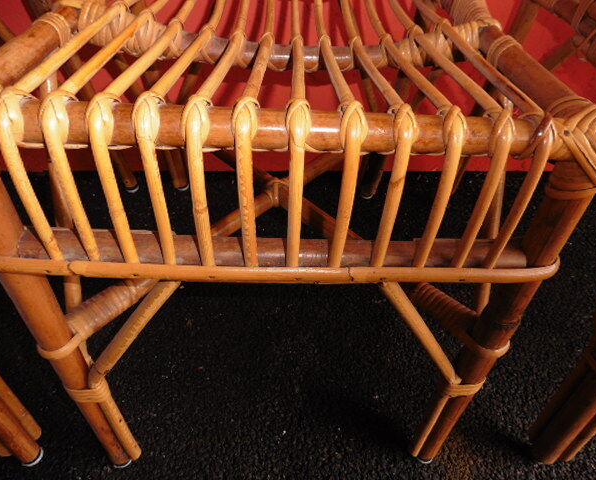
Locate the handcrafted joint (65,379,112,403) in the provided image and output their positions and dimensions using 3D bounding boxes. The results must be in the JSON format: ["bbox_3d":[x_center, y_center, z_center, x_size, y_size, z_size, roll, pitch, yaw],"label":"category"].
[{"bbox_3d":[-0.223,0.161,0.472,0.048,0.021,0.035,1,41,-3],"label":"handcrafted joint"}]

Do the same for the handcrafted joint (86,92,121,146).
[{"bbox_3d":[-0.119,-0.073,0.270,0.021,0.034,0.032,1,41,-3],"label":"handcrafted joint"}]

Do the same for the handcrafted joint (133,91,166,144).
[{"bbox_3d":[-0.090,-0.075,0.270,0.021,0.034,0.032,1,41,-3],"label":"handcrafted joint"}]

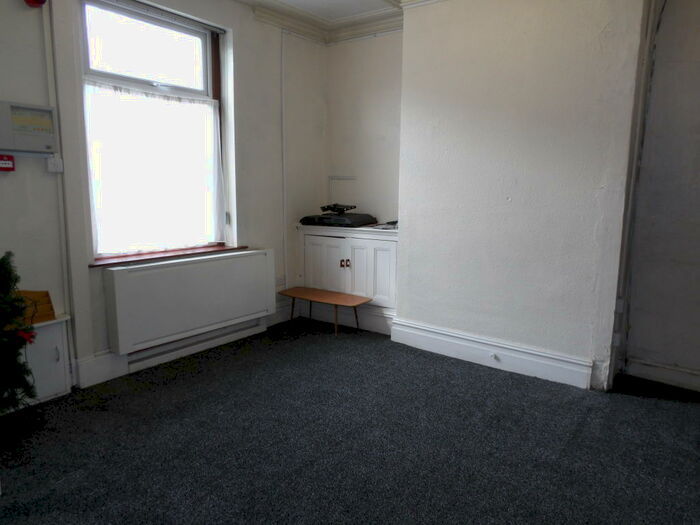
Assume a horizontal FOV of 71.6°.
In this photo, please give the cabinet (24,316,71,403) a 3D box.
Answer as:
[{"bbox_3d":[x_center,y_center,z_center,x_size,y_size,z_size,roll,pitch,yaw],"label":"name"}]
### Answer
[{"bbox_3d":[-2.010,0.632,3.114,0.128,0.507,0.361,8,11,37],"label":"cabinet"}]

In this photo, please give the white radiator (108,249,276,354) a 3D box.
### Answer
[{"bbox_3d":[-1.208,0.258,3.953,0.163,0.605,1.469,8,11,37],"label":"white radiator"}]

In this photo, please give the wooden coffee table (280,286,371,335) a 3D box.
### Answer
[{"bbox_3d":[-0.258,0.489,4.816,0.959,0.311,0.334,7,11,34],"label":"wooden coffee table"}]

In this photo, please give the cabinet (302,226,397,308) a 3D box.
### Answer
[{"bbox_3d":[0.079,-0.012,4.933,1.188,0.734,0.396,8,11,37],"label":"cabinet"}]

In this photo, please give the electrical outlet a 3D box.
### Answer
[{"bbox_3d":[-1.889,-0.617,3.104,0.033,0.086,0.088,8,11,37],"label":"electrical outlet"}]

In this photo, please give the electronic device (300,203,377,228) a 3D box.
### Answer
[{"bbox_3d":[-0.123,-0.484,4.955,0.730,0.202,0.445,8,11,37],"label":"electronic device"}]

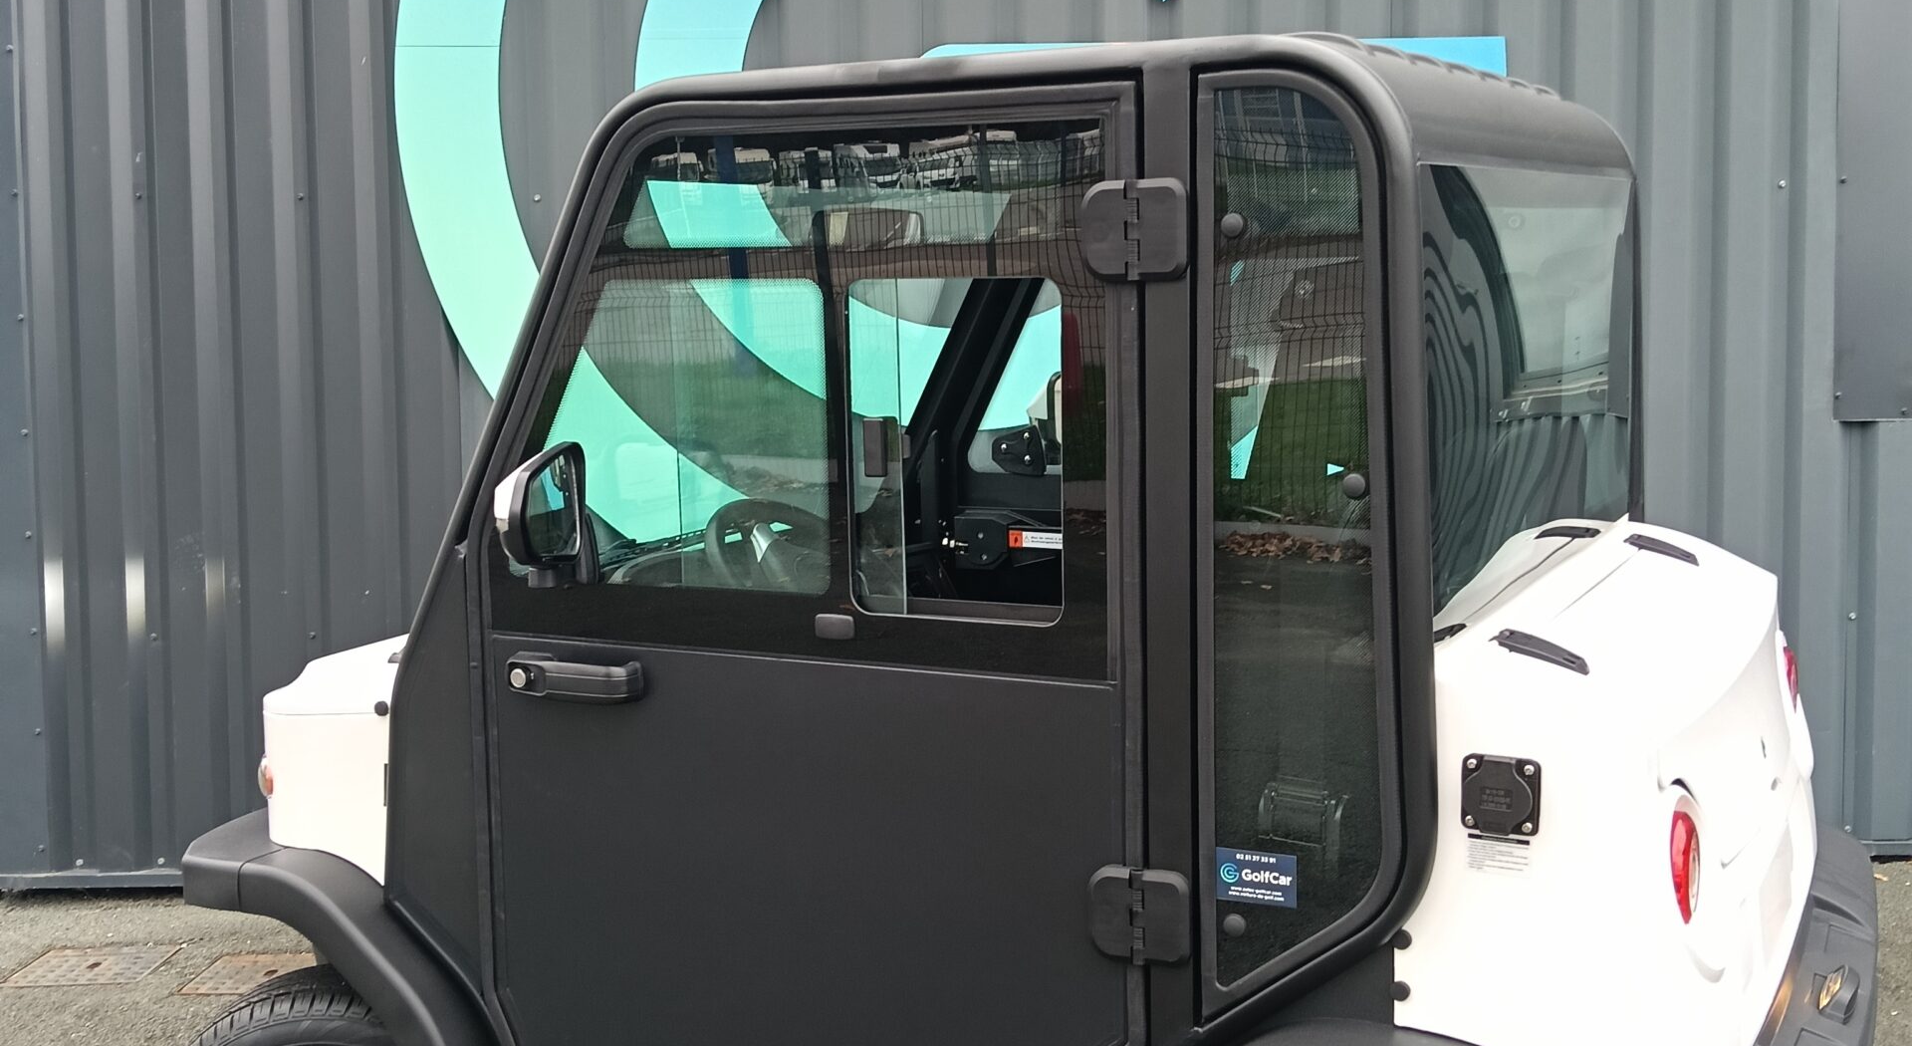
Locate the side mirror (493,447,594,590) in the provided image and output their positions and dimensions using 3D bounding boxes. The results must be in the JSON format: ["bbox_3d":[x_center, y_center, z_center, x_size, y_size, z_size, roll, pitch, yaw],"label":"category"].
[{"bbox_3d":[-0.519,-0.008,2.479,0.095,0.185,0.155,1,4,20],"label":"side mirror"}]

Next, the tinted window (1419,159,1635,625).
[{"bbox_3d":[0.776,-0.192,2.511,0.070,0.500,1.130,2,5,28],"label":"tinted window"}]

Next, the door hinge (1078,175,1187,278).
[{"bbox_3d":[0.191,-0.320,2.156,0.125,0.112,0.025,2,5,28],"label":"door hinge"}]

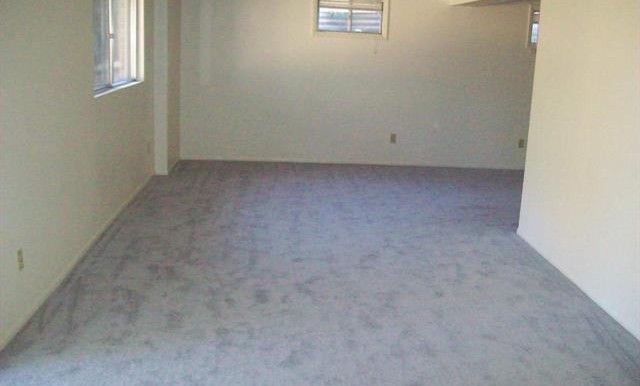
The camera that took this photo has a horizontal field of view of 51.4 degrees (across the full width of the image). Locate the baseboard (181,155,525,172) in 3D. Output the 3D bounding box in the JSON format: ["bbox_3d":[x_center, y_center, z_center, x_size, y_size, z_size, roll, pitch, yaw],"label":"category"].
[{"bbox_3d":[0.480,-0.399,8.673,4.519,0.070,0.015,2,14,-4],"label":"baseboard"}]

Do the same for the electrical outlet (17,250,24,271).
[{"bbox_3d":[-1.615,0.365,3.599,0.012,0.117,0.072,2,14,-4],"label":"electrical outlet"}]

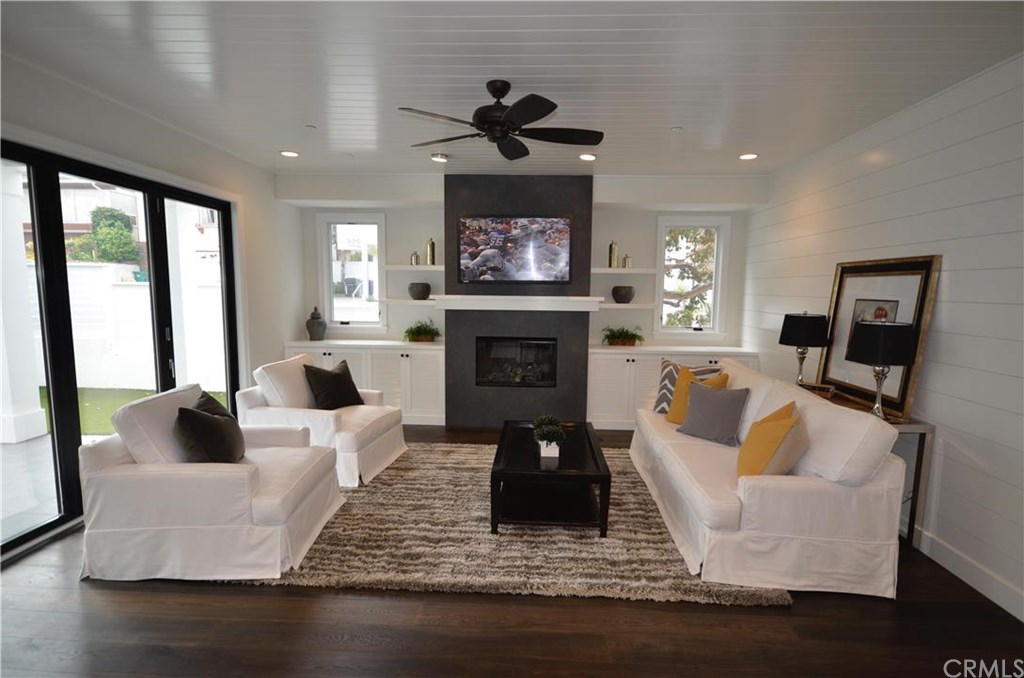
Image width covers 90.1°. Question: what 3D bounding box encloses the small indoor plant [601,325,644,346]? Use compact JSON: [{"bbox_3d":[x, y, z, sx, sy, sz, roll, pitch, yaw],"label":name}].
[{"bbox_3d":[1.295,-0.031,5.940,0.485,0.264,0.278,1,6,2],"label":"small indoor plant"}]

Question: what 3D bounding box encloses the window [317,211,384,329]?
[{"bbox_3d":[-1.877,-0.791,5.997,0.798,1.343,0.103,1,6,2],"label":"window"}]

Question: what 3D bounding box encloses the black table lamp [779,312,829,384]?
[{"bbox_3d":[2.355,0.088,4.148,0.359,0.622,0.359,1,6,2],"label":"black table lamp"}]

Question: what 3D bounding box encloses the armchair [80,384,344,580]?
[{"bbox_3d":[-1.750,0.783,3.168,1.049,0.938,0.970,1,6,2],"label":"armchair"}]

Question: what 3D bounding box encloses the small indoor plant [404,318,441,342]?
[{"bbox_3d":[-1.062,-0.096,6.065,0.429,0.308,0.270,1,6,2],"label":"small indoor plant"}]

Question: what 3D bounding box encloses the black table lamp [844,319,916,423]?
[{"bbox_3d":[2.228,0.189,3.101,0.356,0.624,0.356,1,6,2],"label":"black table lamp"}]

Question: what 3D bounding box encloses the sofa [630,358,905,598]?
[{"bbox_3d":[1.564,0.737,3.684,1.011,0.932,2.165,1,6,2],"label":"sofa"}]

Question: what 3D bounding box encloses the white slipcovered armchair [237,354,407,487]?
[{"bbox_3d":[-1.578,0.625,4.443,1.043,0.916,0.964,2,6,9],"label":"white slipcovered armchair"}]

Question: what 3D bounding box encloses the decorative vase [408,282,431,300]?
[{"bbox_3d":[-1.086,-0.555,6.004,0.267,0.197,0.267,1,6,2],"label":"decorative vase"}]

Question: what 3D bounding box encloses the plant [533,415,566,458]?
[{"bbox_3d":[0.259,0.676,3.600,0.211,0.288,0.211,1,6,2],"label":"plant"}]

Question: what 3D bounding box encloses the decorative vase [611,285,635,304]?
[{"bbox_3d":[1.248,-0.489,5.713,0.261,0.194,0.261,1,6,2],"label":"decorative vase"}]

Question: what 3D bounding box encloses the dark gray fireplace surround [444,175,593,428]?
[{"bbox_3d":[0.062,-0.377,5.643,1.522,2.686,0.569,1,6,2],"label":"dark gray fireplace surround"}]

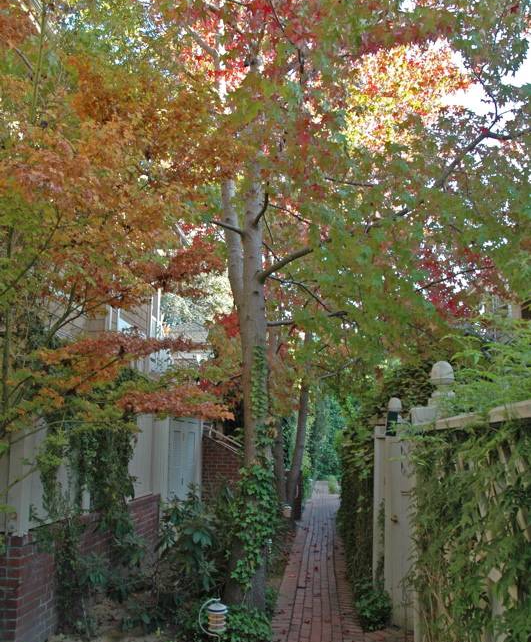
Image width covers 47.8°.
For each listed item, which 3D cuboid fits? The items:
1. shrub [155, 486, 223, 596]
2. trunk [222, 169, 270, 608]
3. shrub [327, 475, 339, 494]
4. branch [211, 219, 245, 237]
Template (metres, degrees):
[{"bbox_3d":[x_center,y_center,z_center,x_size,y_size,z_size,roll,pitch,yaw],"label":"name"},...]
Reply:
[{"bbox_3d":[-0.770,2.280,6.190,0.610,1.060,0.620,1,-11,0],"label":"shrub"},{"bbox_3d":[-0.205,0.600,6.140,0.460,4.400,0.400,1,-11,0],"label":"trunk"},{"bbox_3d":[1.990,4.860,17.800,0.330,0.490,0.360,1,-11,0],"label":"shrub"},{"bbox_3d":[-0.390,-0.960,6.220,0.350,0.140,0.160,1,-11,0],"label":"branch"}]

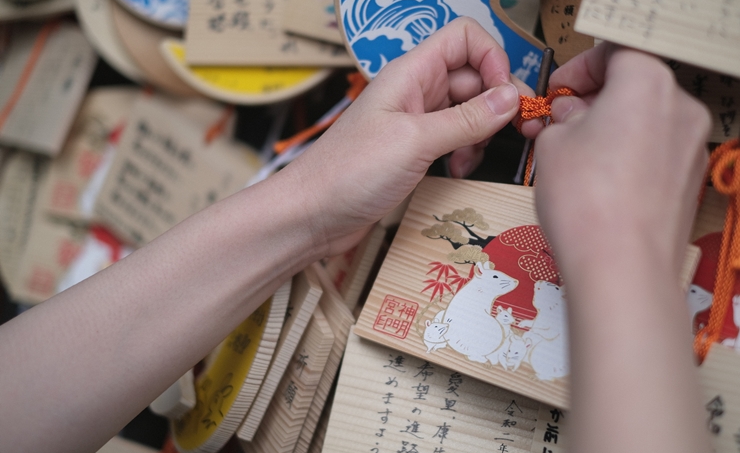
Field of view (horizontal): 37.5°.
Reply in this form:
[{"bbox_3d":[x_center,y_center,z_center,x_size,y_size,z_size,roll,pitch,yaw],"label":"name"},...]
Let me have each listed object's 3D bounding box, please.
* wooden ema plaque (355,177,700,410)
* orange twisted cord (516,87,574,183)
[{"bbox_3d":[0.072,0.027,0.511,0.148,0.096,0.007,17,-11,34],"label":"wooden ema plaque"},{"bbox_3d":[0.083,-0.043,0.510,0.034,0.054,0.022,10,14,0],"label":"orange twisted cord"}]

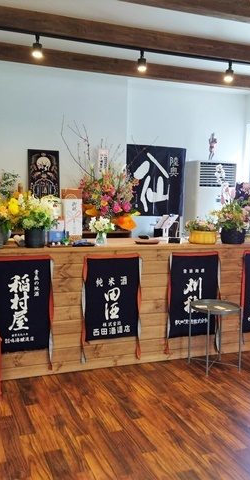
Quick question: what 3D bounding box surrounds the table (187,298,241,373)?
[{"bbox_3d":[0.749,0.799,4.128,0.440,0.530,0.440,1,5,0],"label":"table"}]

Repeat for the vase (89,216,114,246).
[{"bbox_3d":[-0.190,-0.071,4.063,0.195,0.241,0.170,-1,6,-22],"label":"vase"}]

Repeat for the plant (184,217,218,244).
[{"bbox_3d":[0.691,-0.087,4.567,0.290,0.250,0.240,-1,6,-23],"label":"plant"}]

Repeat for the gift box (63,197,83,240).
[{"bbox_3d":[-0.437,-0.188,4.234,0.155,0.430,0.110,-1,6,-23],"label":"gift box"}]

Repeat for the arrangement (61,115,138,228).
[{"bbox_3d":[-0.290,-0.728,5.464,0.802,1.210,0.600,-1,5,-22],"label":"arrangement"}]

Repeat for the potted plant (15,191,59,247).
[{"bbox_3d":[-0.683,-0.158,3.888,0.337,0.422,0.300,-1,6,-22],"label":"potted plant"}]

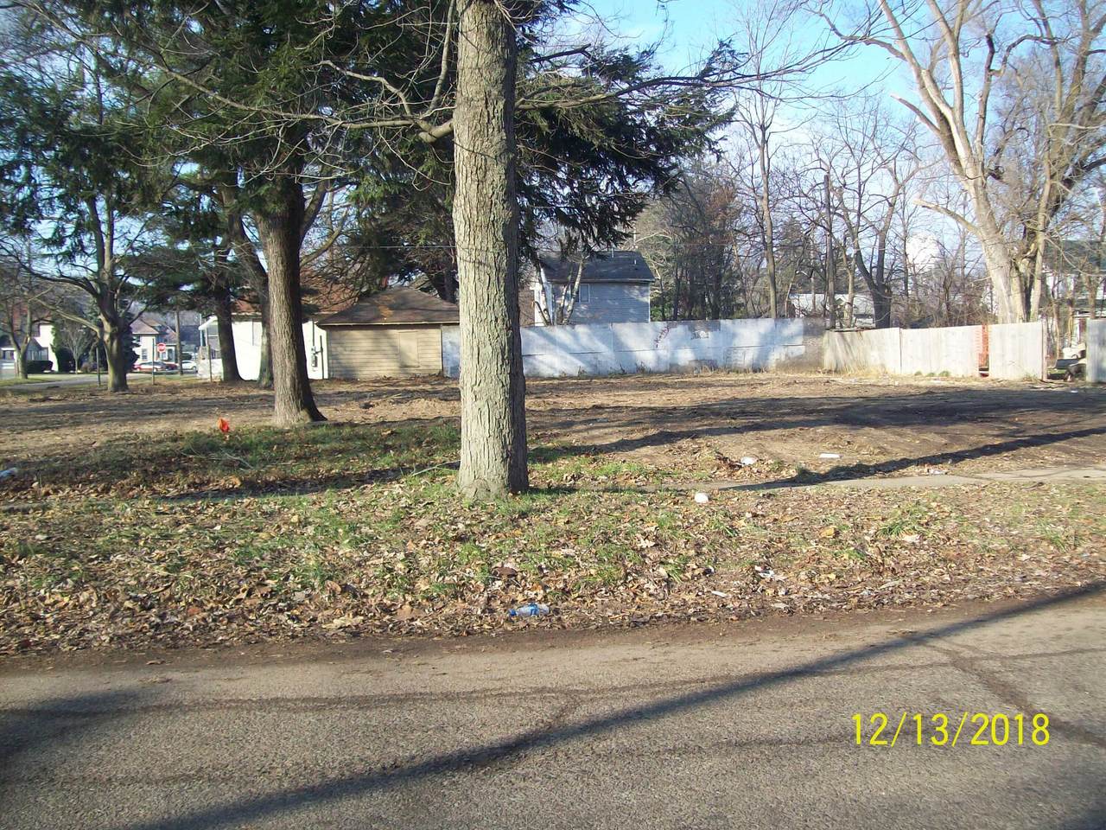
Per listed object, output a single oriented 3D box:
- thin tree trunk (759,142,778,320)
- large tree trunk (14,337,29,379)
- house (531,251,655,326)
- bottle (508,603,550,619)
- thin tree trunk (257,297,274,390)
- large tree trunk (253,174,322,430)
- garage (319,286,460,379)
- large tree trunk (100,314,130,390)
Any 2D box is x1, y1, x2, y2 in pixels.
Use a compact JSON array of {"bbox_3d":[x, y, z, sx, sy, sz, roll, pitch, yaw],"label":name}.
[{"bbox_3d":[10.844,-8.075,57.741,0.650,11.502,0.500,-1,3,0],"label":"thin tree trunk"},{"bbox_3d":[-33.750,-3.592,72.994,0.700,2.632,0.620,-1,3,0],"label":"large tree trunk"},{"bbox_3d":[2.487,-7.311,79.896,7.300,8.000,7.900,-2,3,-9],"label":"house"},{"bbox_3d":[-0.119,0.978,5.750,0.205,0.062,0.065,-2,3,-14],"label":"bottle"},{"bbox_3d":[-10.329,-2.571,41.477,0.620,3.304,0.580,-1,3,0],"label":"thin tree trunk"},{"bbox_3d":[-4.685,-1.999,20.547,0.920,4.403,0.800,-1,3,0],"label":"large tree trunk"},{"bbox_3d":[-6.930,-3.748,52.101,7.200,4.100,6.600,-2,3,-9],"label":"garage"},{"bbox_3d":[-15.946,-2.224,41.992,0.850,2.840,0.750,-1,3,0],"label":"large tree trunk"}]

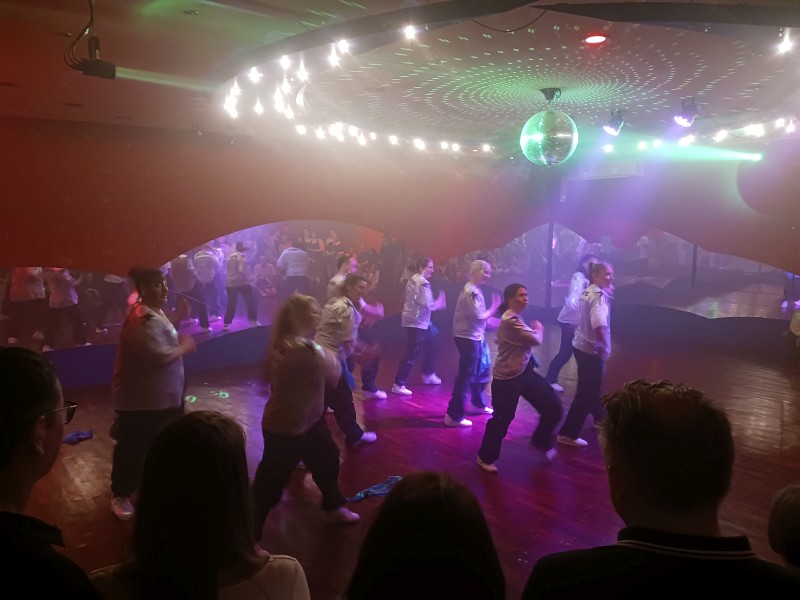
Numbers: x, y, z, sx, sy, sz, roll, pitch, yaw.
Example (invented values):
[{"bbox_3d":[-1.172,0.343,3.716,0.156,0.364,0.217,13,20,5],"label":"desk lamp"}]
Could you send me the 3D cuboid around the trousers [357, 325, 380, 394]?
[{"bbox_3d":[-0.481,0.683,7.164,0.520,0.840,0.480,0,6,-12],"label":"trousers"}]

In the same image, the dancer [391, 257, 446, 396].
[{"bbox_3d":[0.261,0.288,7.724,0.620,1.670,0.580,0,6,-14],"label":"dancer"}]

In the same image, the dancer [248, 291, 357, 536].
[{"bbox_3d":[-0.616,0.700,4.012,0.700,1.520,0.560,0,6,-16],"label":"dancer"}]

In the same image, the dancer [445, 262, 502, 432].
[{"bbox_3d":[0.780,0.411,6.489,0.560,1.680,0.580,0,6,-12],"label":"dancer"}]

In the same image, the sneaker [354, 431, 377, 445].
[{"bbox_3d":[-0.321,1.251,5.744,0.270,0.105,0.105,-2,6,-28],"label":"sneaker"}]

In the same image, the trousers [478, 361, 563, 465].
[{"bbox_3d":[1.021,0.907,5.236,0.660,0.820,0.450,1,5,-5],"label":"trousers"}]

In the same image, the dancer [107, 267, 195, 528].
[{"bbox_3d":[-1.669,0.598,4.170,0.580,1.650,0.550,1,5,-5],"label":"dancer"}]

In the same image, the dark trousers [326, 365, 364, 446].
[{"bbox_3d":[-0.559,0.868,5.367,0.600,0.830,0.500,0,6,-15],"label":"dark trousers"}]

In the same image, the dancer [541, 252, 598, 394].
[{"bbox_3d":[2.166,0.291,7.829,0.580,1.720,0.550,0,6,-8],"label":"dancer"}]

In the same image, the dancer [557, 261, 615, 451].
[{"bbox_3d":[1.753,0.481,5.856,0.500,1.700,0.540,0,6,-8],"label":"dancer"}]

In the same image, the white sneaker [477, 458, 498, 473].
[{"bbox_3d":[0.716,1.334,5.121,0.270,0.100,0.105,6,7,42],"label":"white sneaker"}]

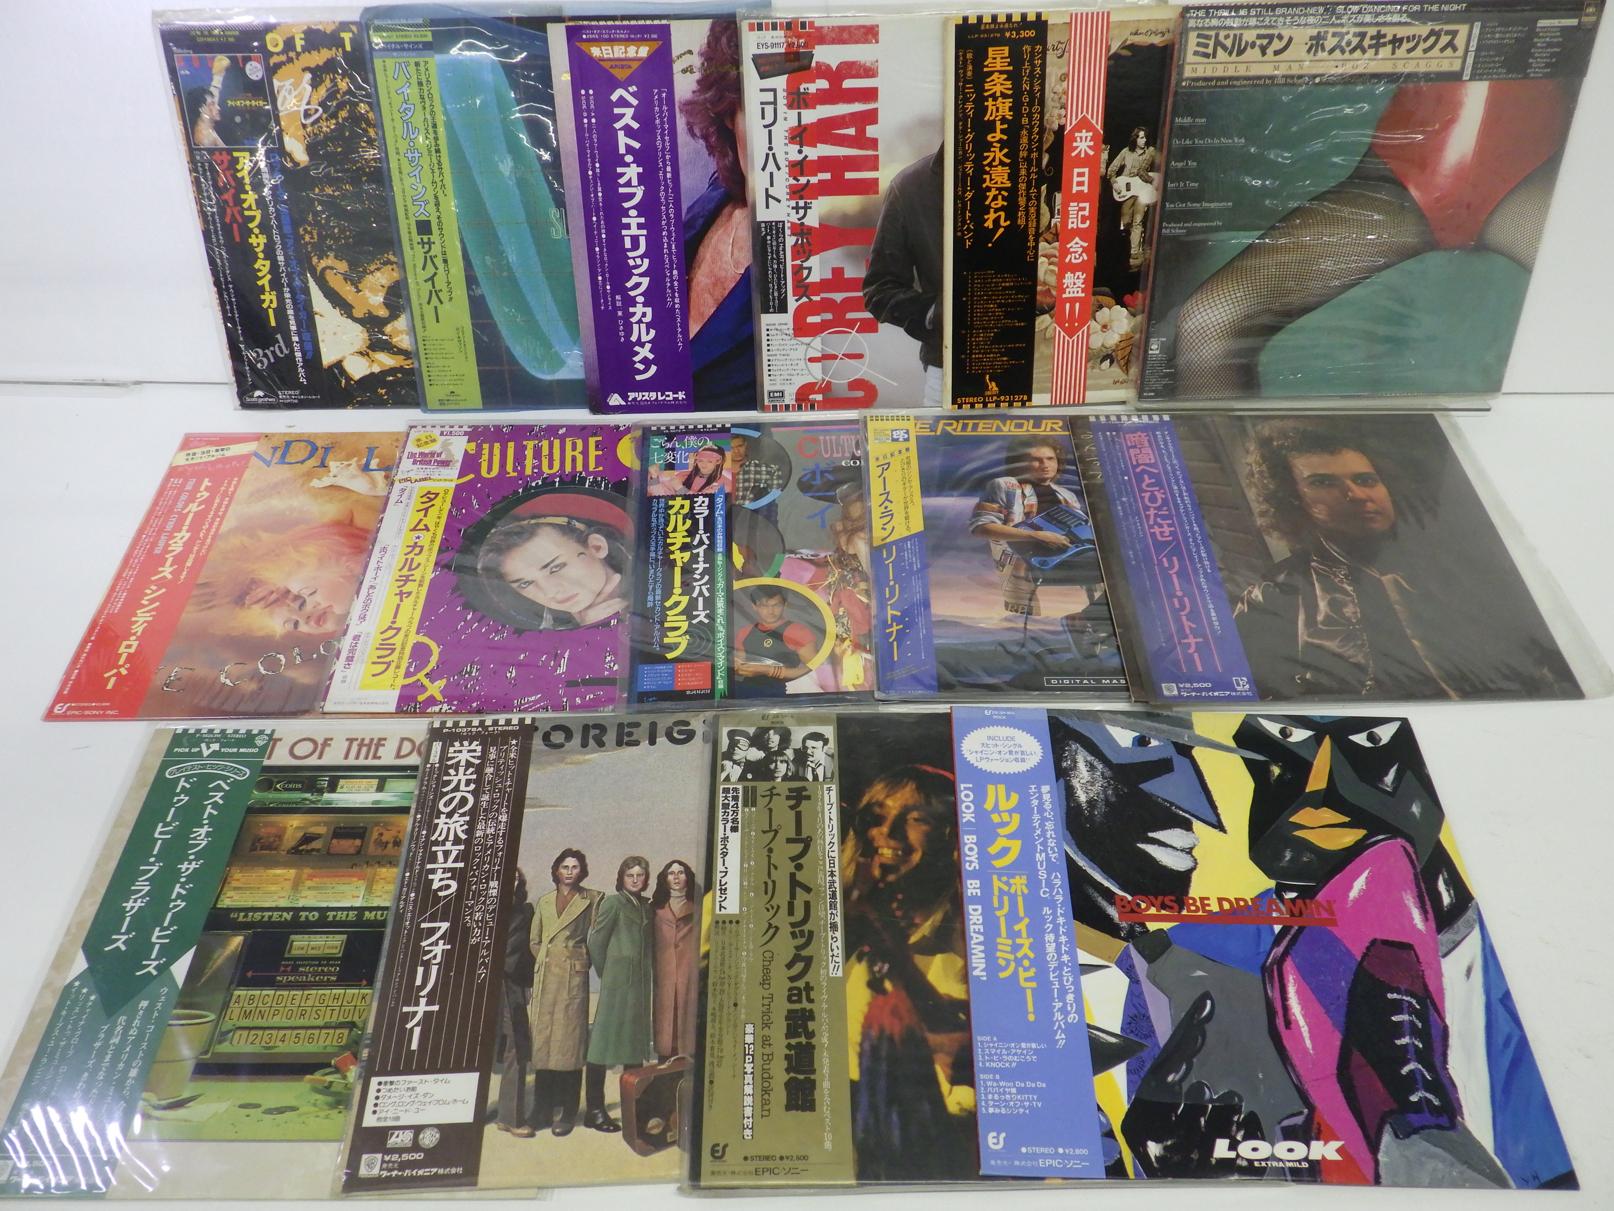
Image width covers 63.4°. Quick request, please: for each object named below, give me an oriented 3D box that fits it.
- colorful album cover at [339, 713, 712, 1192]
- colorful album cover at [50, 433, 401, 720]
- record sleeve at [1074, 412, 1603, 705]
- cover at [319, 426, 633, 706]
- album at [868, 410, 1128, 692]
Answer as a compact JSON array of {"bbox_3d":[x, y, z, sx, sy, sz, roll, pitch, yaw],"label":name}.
[{"bbox_3d":[-0.097,0.193,0.807,0.315,0.007,0.315,-2,47,-1],"label":"colorful album cover"},{"bbox_3d":[-0.380,-0.035,1.024,0.315,0.007,0.315,-1,47,0],"label":"colorful album cover"},{"bbox_3d":[0.385,-0.047,1.023,0.315,0.007,0.315,-1,47,0],"label":"record sleeve"},{"bbox_3d":[-0.184,-0.040,1.025,0.315,0.007,0.315,-1,47,0],"label":"cover"},{"bbox_3d":[0.210,-0.049,1.028,0.315,0.007,0.315,-1,47,0],"label":"album"}]

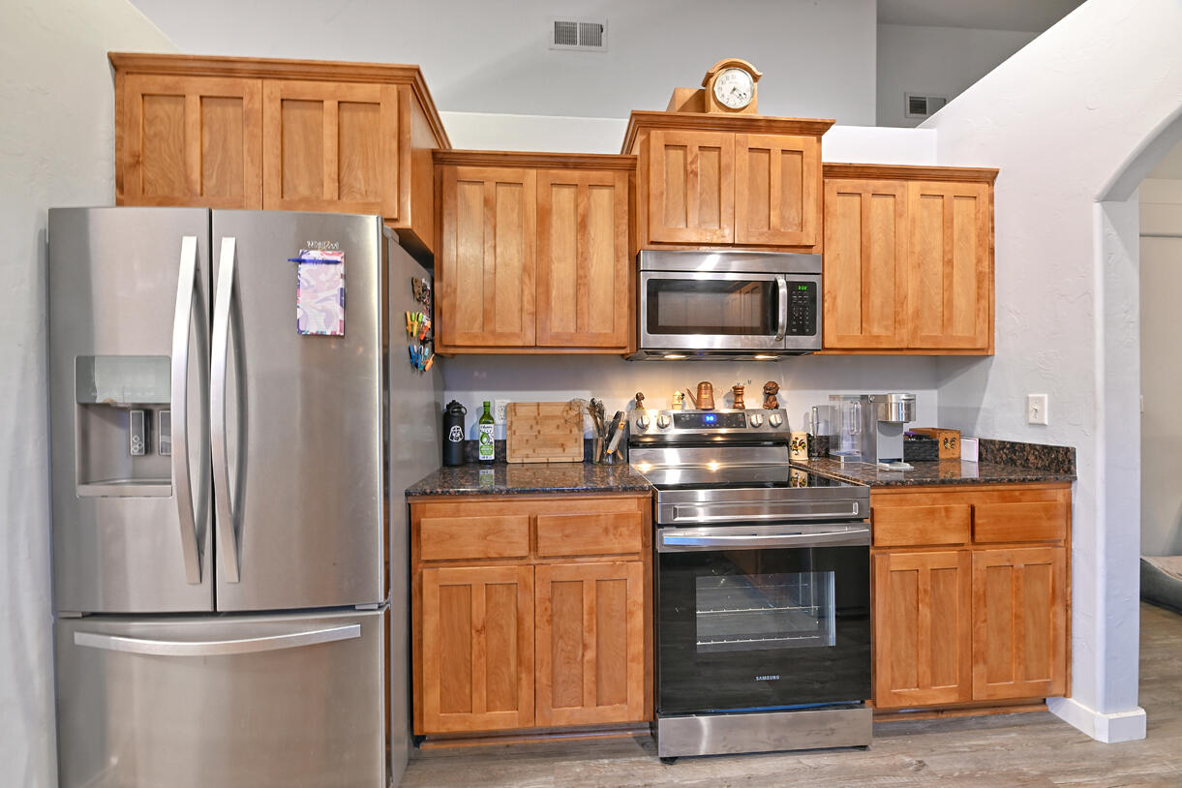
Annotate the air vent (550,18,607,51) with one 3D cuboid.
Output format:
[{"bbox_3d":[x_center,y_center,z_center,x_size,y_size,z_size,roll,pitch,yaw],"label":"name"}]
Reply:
[{"bbox_3d":[-0.077,-2.259,2.893,0.355,0.203,0.025,0,0,-4],"label":"air vent"}]

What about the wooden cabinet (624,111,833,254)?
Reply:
[{"bbox_3d":[0.564,-0.843,2.035,0.836,0.531,0.397,0,0,-4],"label":"wooden cabinet"}]

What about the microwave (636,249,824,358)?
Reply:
[{"bbox_3d":[0.566,-0.369,2.058,0.757,0.413,0.425,0,0,-4],"label":"microwave"}]

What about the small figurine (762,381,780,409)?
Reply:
[{"bbox_3d":[0.863,0.009,2.204,0.066,0.131,0.074,0,0,42],"label":"small figurine"}]

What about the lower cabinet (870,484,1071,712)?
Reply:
[{"bbox_3d":[1.374,0.747,1.983,0.804,0.843,0.632,0,0,-4],"label":"lower cabinet"}]

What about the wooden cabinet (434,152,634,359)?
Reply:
[{"bbox_3d":[-0.234,-0.573,2.037,0.828,0.813,0.352,0,0,-4],"label":"wooden cabinet"}]

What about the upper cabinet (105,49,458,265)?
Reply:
[{"bbox_3d":[-1.061,-0.810,1.790,0.955,0.514,0.648,0,0,-4],"label":"upper cabinet"}]

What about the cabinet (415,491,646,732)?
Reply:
[{"bbox_3d":[-0.212,0.756,1.867,0.809,0.843,0.632,0,0,-4],"label":"cabinet"}]

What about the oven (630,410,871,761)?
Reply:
[{"bbox_3d":[0.584,0.667,1.905,0.762,1.190,0.700,0,0,-4],"label":"oven"}]

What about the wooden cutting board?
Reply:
[{"bbox_3d":[-0.211,0.175,2.131,0.355,0.282,0.020,0,-7,-4],"label":"wooden cutting board"}]

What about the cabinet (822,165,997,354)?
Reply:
[{"bbox_3d":[1.364,-0.580,2.153,0.833,0.813,0.352,0,0,-4],"label":"cabinet"}]

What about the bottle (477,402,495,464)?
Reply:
[{"bbox_3d":[-0.478,0.180,2.119,0.067,0.289,0.067,0,0,-4],"label":"bottle"}]

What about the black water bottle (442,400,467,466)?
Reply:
[{"bbox_3d":[-0.610,0.176,2.062,0.097,0.288,0.094,0,0,-25],"label":"black water bottle"}]

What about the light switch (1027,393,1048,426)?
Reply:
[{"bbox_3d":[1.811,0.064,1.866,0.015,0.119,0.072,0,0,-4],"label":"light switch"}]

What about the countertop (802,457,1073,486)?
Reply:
[{"bbox_3d":[1.383,0.328,2.014,0.850,0.024,0.630,0,0,-4],"label":"countertop"}]

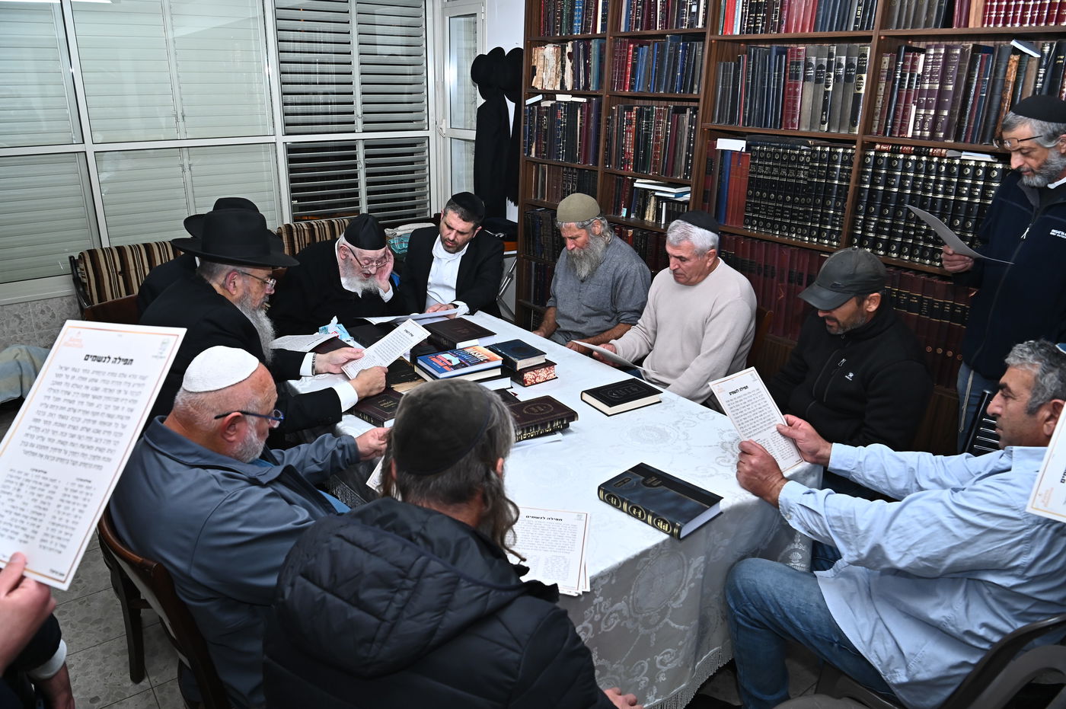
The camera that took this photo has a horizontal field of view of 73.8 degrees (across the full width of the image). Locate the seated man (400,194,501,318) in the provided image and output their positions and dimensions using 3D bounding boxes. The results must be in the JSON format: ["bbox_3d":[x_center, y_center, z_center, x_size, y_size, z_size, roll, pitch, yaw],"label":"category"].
[{"bbox_3d":[-0.350,-0.106,3.371,0.560,1.280,0.800,-2,20,-9],"label":"seated man"}]

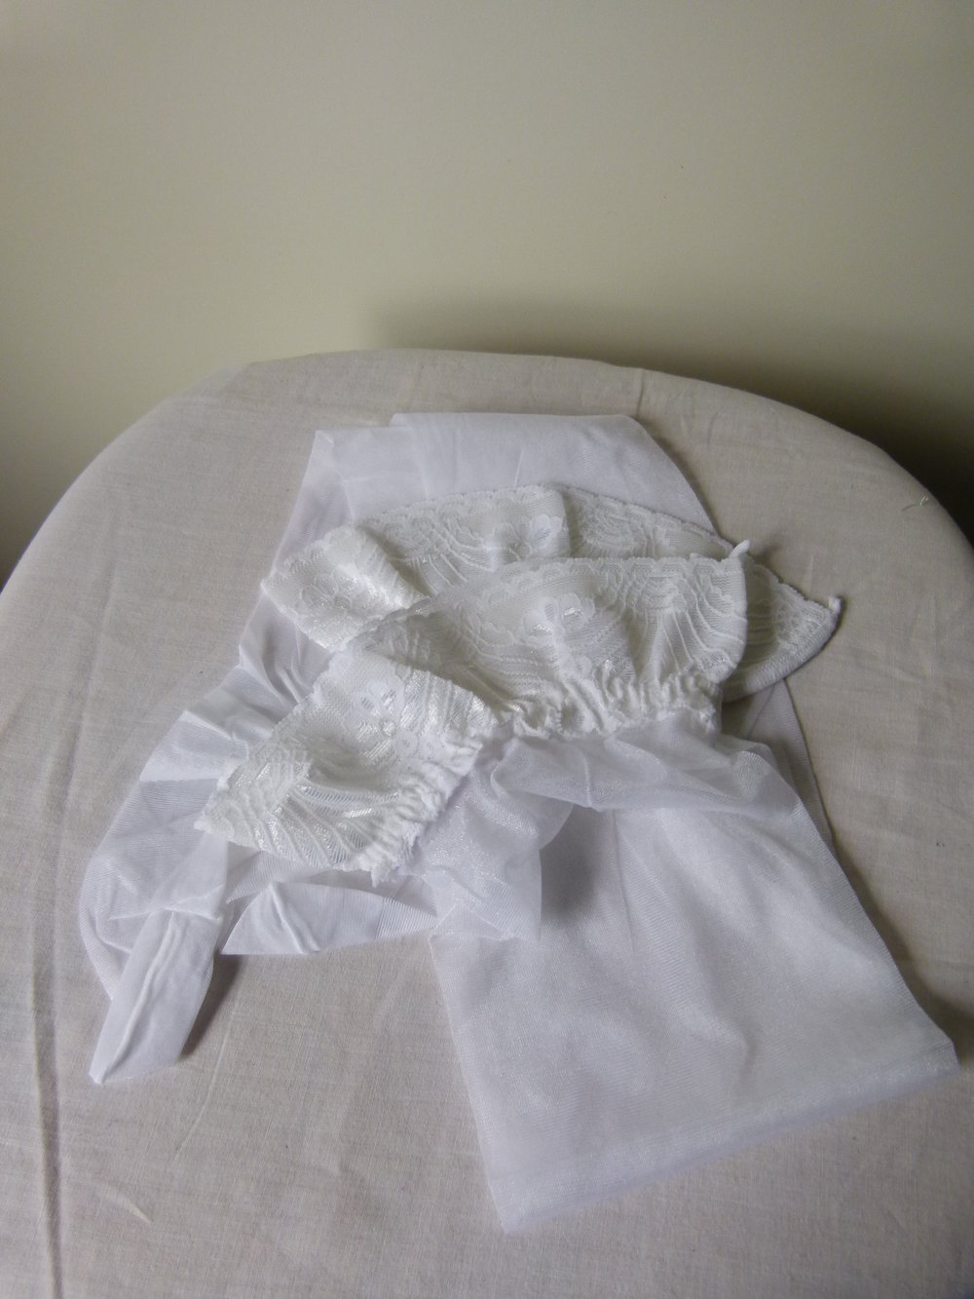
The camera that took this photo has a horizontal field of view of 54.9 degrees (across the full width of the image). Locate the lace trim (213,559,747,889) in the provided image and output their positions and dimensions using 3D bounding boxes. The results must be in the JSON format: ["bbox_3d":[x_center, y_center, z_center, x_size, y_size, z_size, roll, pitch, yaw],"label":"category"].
[{"bbox_3d":[0.007,0.017,0.383,0.256,0.037,0.111,-18,60,-11],"label":"lace trim"}]

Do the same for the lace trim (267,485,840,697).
[{"bbox_3d":[0.028,-0.032,0.422,0.256,0.032,0.105,5,58,3],"label":"lace trim"}]

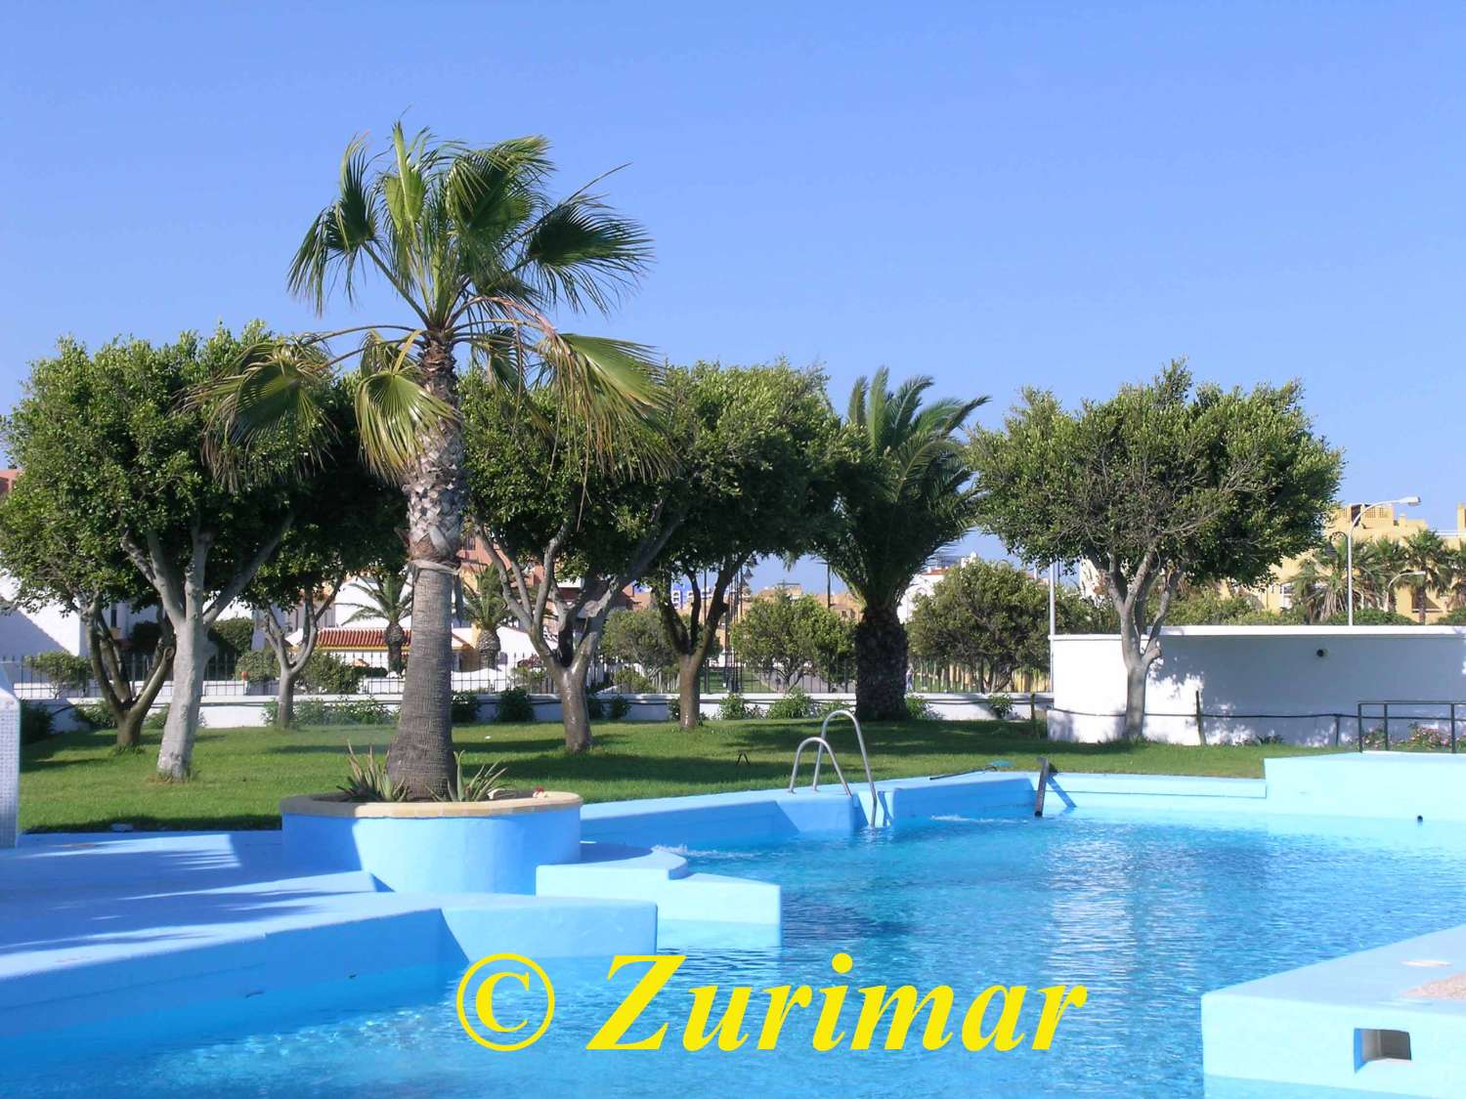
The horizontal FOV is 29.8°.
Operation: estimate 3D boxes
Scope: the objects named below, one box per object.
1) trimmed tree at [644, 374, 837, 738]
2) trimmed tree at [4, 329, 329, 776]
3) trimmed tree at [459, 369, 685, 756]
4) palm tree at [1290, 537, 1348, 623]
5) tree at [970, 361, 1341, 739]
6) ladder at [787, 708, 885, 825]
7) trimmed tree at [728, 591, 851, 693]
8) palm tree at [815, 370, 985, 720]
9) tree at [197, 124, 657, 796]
[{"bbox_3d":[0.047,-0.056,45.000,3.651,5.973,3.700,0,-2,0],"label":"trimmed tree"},{"bbox_3d":[-6.378,0.039,31.000,3.663,5.043,3.500,0,-2,0],"label":"trimmed tree"},{"bbox_3d":[-2.180,0.194,37.300,3.073,5.090,3.200,0,-2,0],"label":"trimmed tree"},{"bbox_3d":[19.490,1.872,90.000,2.696,4.681,2.700,0,-2,0],"label":"palm tree"},{"bbox_3d":[6.363,0.009,41.500,5.491,5.698,5.000,0,-2,0],"label":"tree"},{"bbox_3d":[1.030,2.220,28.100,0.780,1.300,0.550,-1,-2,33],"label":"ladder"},{"bbox_3d":[1.528,2.486,72.000,3.265,2.786,3.100,0,-2,0],"label":"trimmed tree"},{"bbox_3d":[2.746,-0.080,48.000,3.395,6.131,3.400,0,-2,0],"label":"palm tree"},{"bbox_3d":[-2.066,-0.604,18.600,3.072,4.574,2.900,0,-2,0],"label":"tree"}]

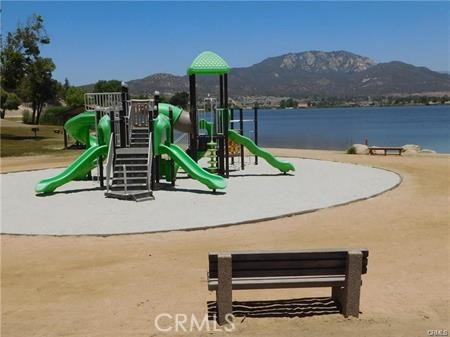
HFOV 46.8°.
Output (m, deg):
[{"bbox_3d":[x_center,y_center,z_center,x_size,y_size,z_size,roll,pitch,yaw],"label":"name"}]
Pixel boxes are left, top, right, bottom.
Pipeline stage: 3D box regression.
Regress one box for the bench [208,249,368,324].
[{"bbox_3d":[0.723,1.333,6.218,1.830,0.810,0.610,-1,7,-5],"label":"bench"}]

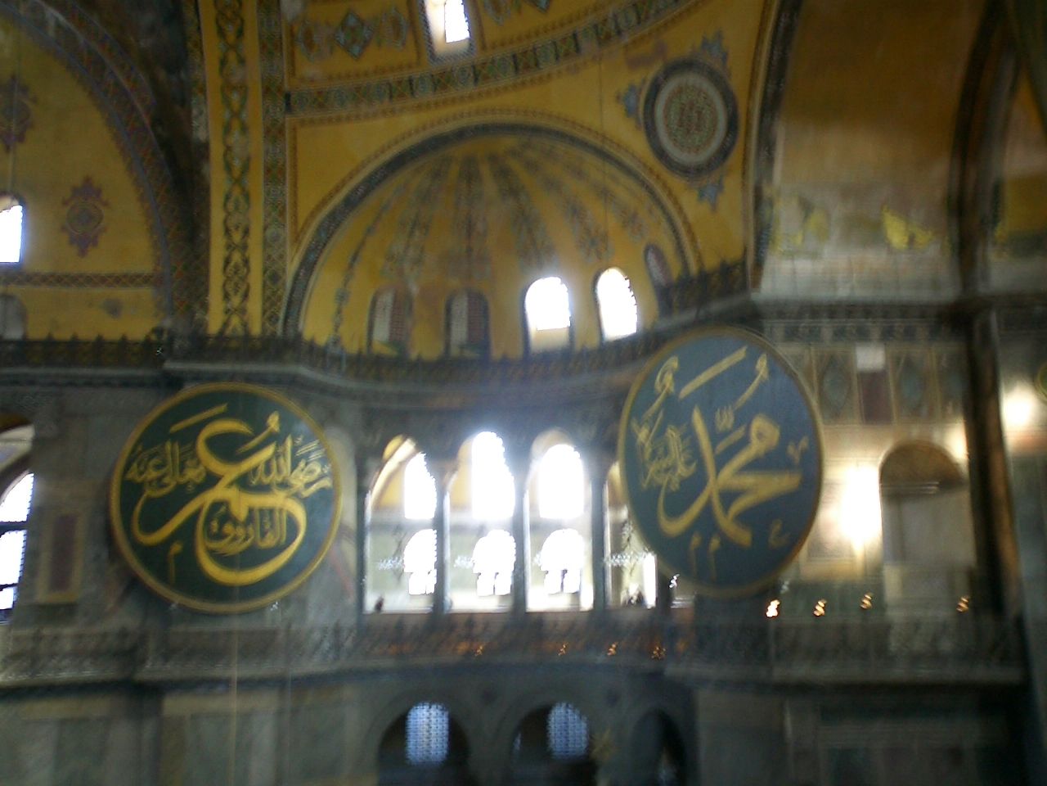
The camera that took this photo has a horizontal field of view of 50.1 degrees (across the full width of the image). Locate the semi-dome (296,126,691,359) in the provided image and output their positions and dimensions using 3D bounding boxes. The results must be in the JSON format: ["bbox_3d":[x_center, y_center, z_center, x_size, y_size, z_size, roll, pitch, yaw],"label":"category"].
[{"bbox_3d":[-0.100,-4.225,37.419,13.100,6.900,6.800,-5,-12,22],"label":"semi-dome"}]

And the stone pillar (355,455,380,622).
[{"bbox_3d":[-5.542,5.104,39.158,0.920,5.920,0.920,-1,-11,0],"label":"stone pillar"}]

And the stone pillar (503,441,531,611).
[{"bbox_3d":[-0.192,5.022,40.225,0.980,6.300,0.980,-1,-11,0],"label":"stone pillar"}]

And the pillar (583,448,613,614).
[{"bbox_3d":[2.656,4.922,39.166,1.000,6.000,1.000,-1,-11,0],"label":"pillar"}]

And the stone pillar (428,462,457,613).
[{"bbox_3d":[-2.889,5.242,40.141,0.980,5.930,0.980,-1,-11,0],"label":"stone pillar"}]

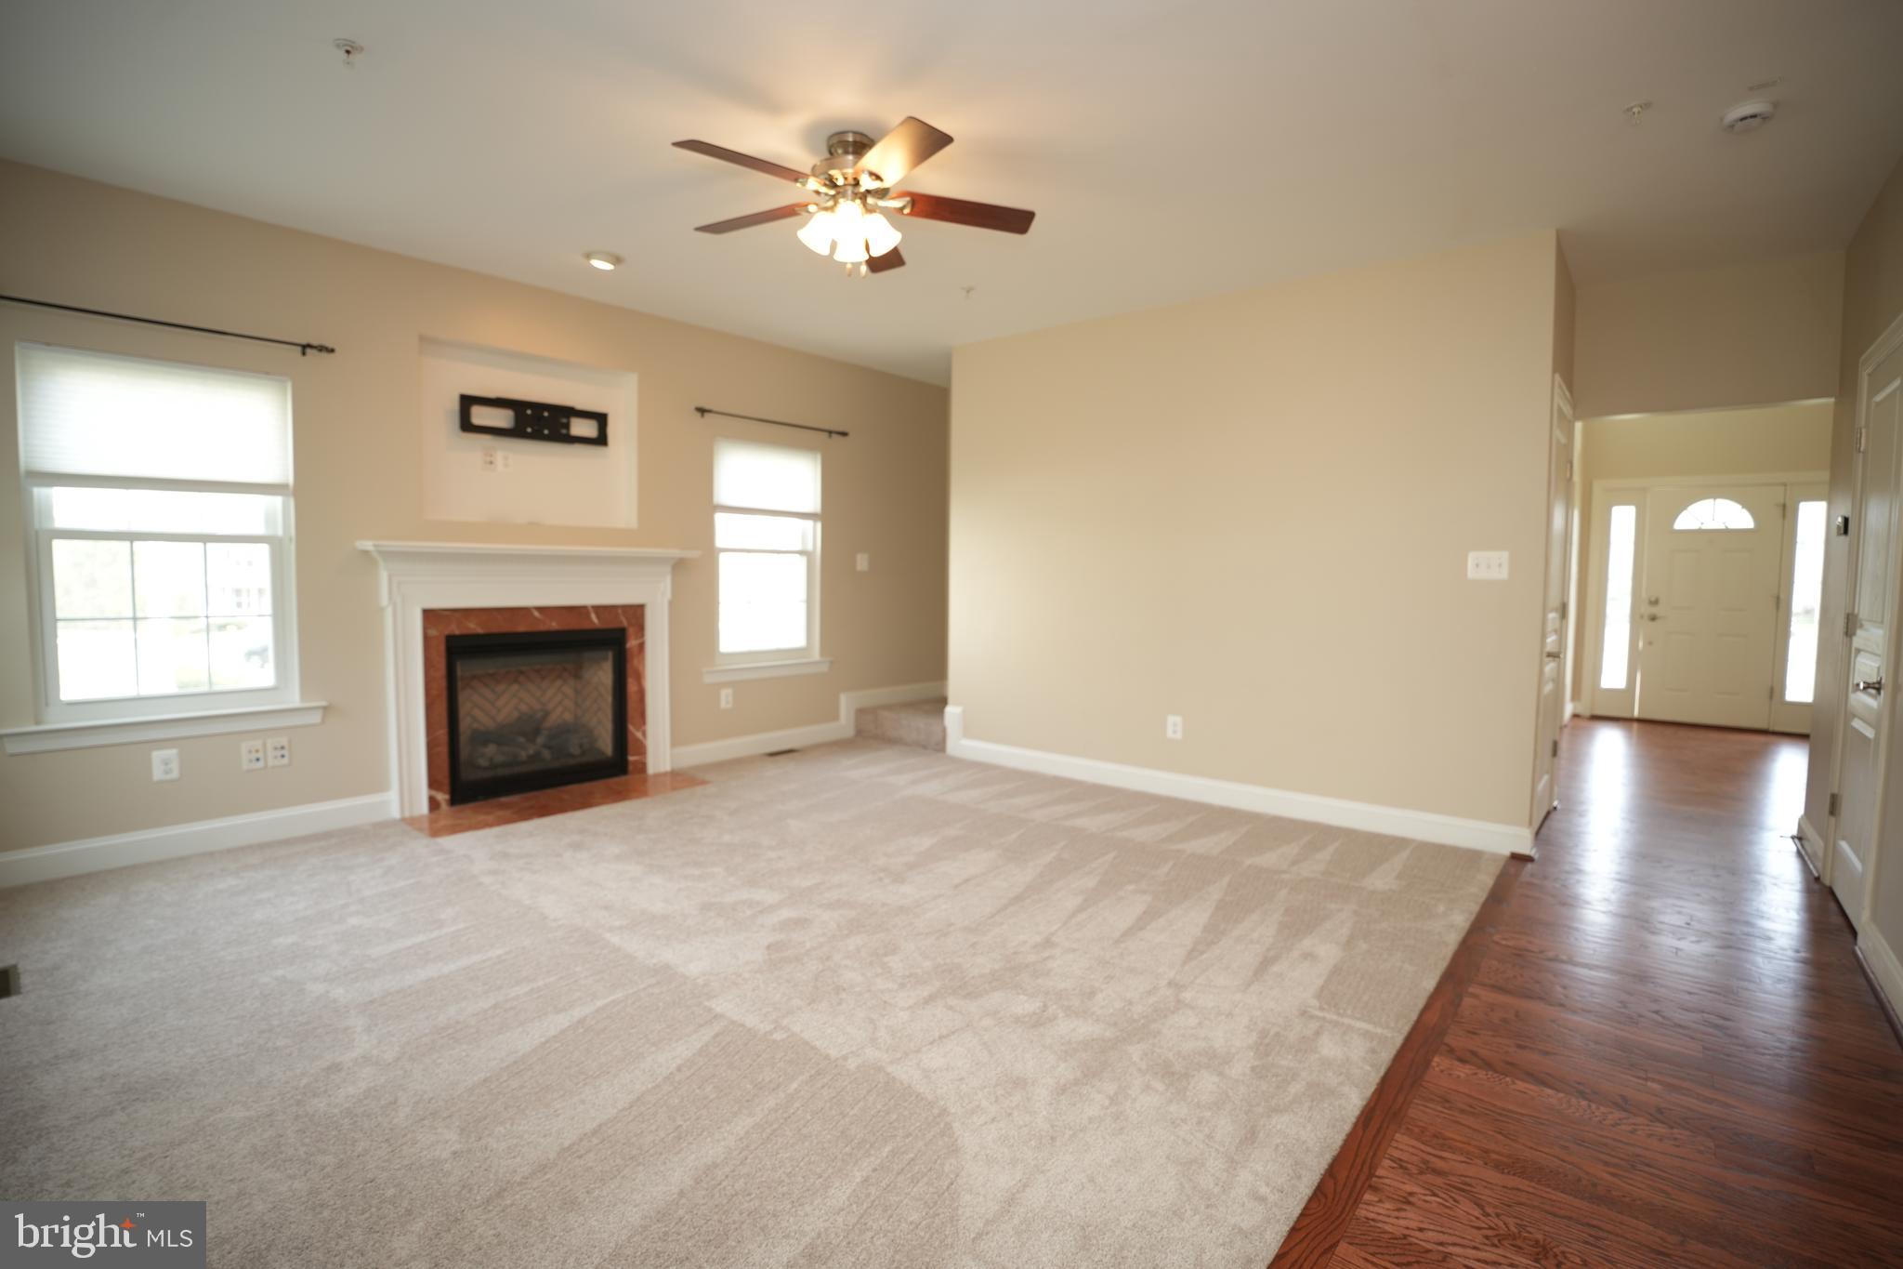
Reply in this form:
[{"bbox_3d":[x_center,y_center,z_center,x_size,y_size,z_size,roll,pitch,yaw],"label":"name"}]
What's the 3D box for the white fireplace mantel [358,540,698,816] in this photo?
[{"bbox_3d":[-2.194,0.214,4.633,0.230,1.350,1.740,4,5,40],"label":"white fireplace mantel"}]

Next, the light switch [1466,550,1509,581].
[{"bbox_3d":[2.428,-0.311,3.824,0.163,0.122,0.015,3,5,40],"label":"light switch"}]

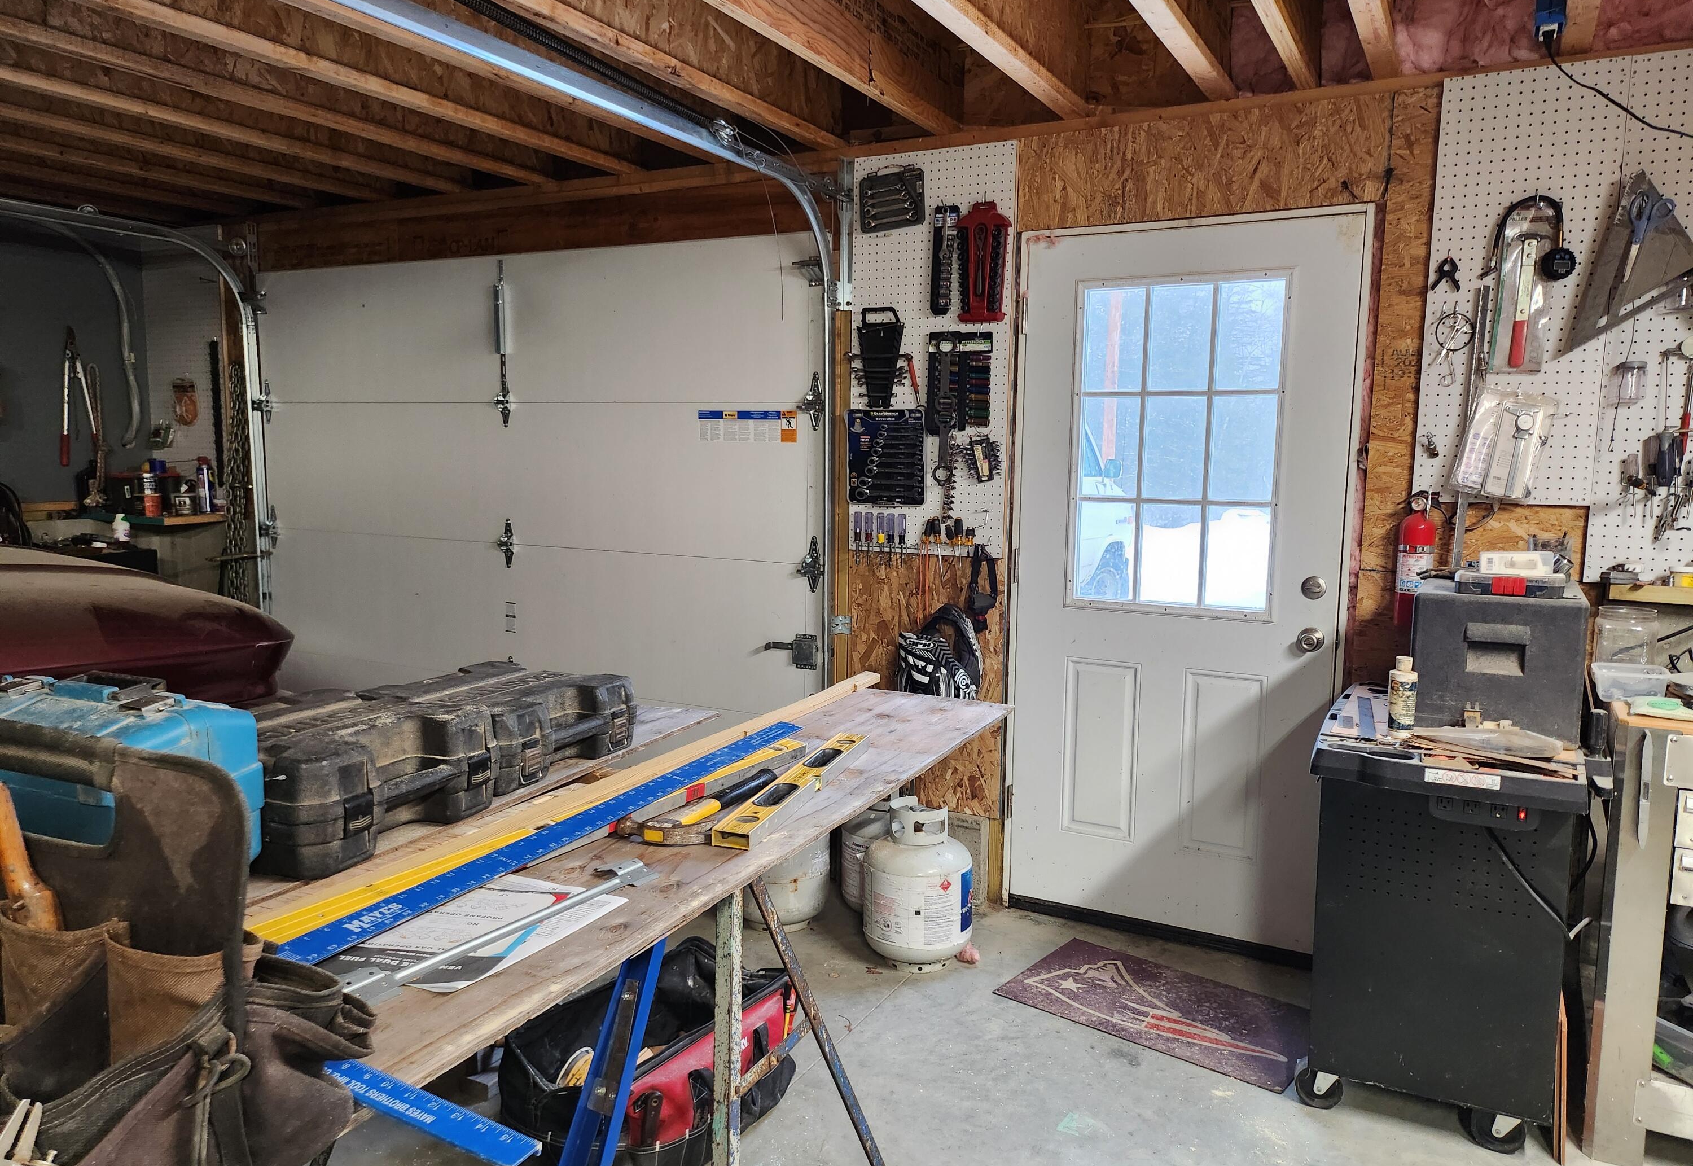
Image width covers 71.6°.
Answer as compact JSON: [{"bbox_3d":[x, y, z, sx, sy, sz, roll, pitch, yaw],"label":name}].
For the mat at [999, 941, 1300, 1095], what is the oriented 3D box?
[{"bbox_3d":[0.850,1.127,3.133,0.768,0.008,0.453,7,10,38],"label":"mat"}]

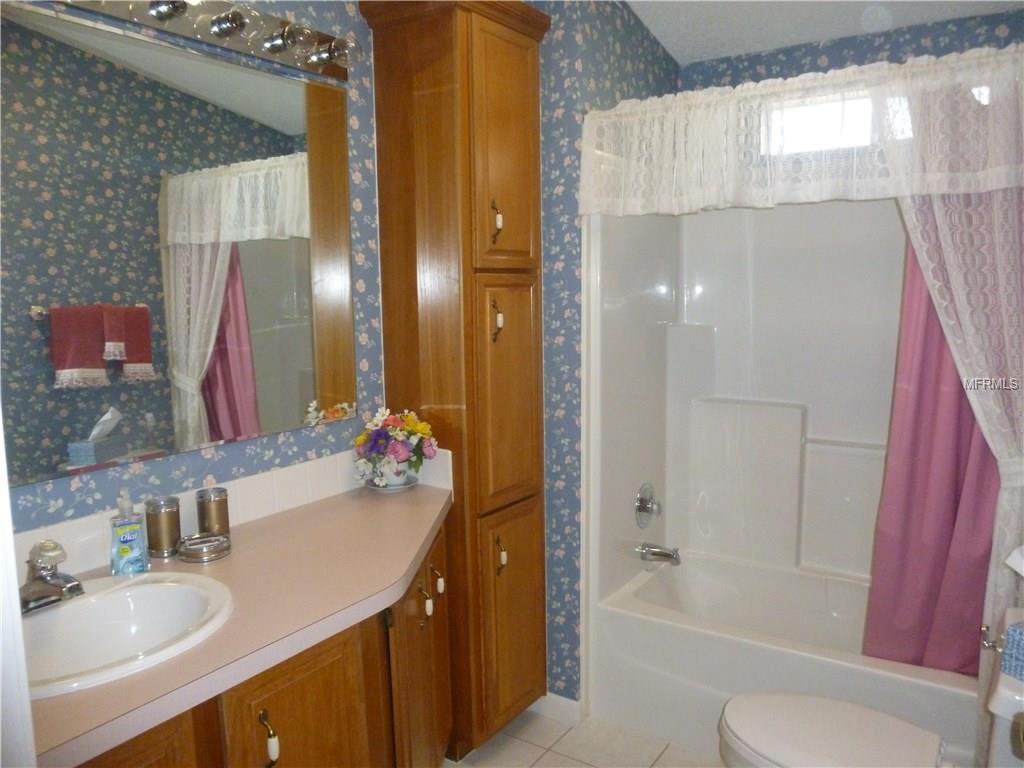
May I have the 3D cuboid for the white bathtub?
[{"bbox_3d":[1.078,0.932,2.329,1.520,0.430,0.710,4,9,35],"label":"white bathtub"}]

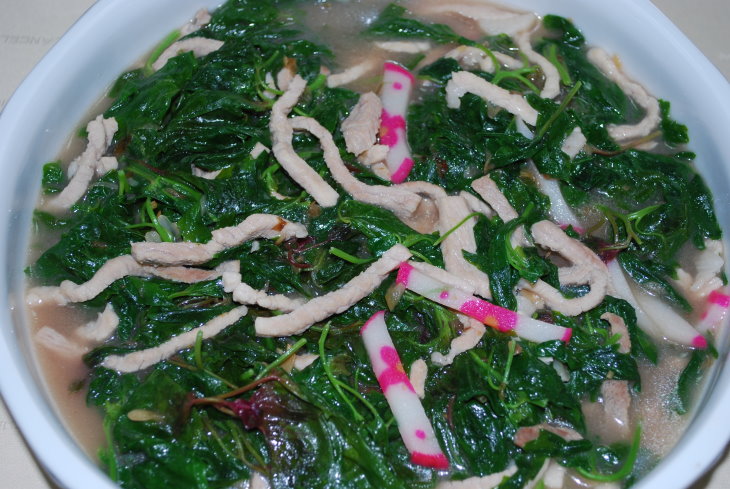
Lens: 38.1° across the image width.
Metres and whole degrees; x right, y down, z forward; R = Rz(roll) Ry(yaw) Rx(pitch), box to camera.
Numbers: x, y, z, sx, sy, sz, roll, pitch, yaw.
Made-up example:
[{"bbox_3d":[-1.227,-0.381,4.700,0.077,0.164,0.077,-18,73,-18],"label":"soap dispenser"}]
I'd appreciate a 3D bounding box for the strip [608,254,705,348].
[{"bbox_3d":[0.099,0.023,0.370,0.012,0.009,0.046,-36,65,-21],"label":"strip"}]

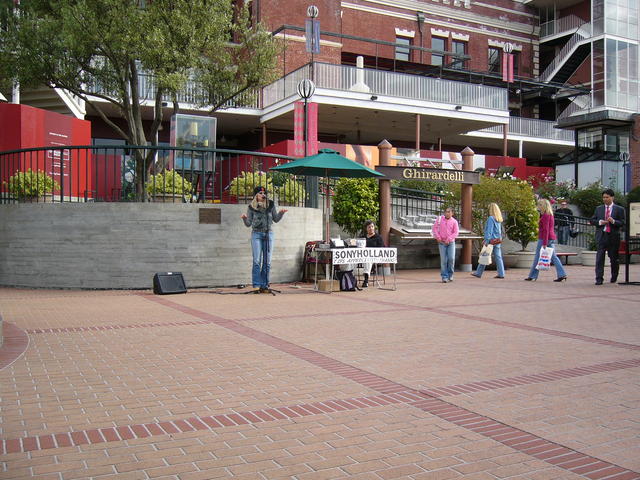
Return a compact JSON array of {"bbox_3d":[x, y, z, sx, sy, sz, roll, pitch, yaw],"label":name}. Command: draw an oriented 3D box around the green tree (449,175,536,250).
[{"bbox_3d":[4.584,-0.696,17.000,2.200,2.100,1.800,0,1,-28],"label":"green tree"}]

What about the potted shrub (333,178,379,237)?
[{"bbox_3d":[0.851,-0.378,15.300,1.200,2.100,1.200,0,1,0],"label":"potted shrub"}]

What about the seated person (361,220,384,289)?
[{"bbox_3d":[0.921,0.230,11.350,0.500,1.160,0.720,0,1,6],"label":"seated person"}]

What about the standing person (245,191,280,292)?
[{"bbox_3d":[-0.908,-0.021,10.400,0.680,1.650,0.450,0,1,-12],"label":"standing person"}]

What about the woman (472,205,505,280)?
[{"bbox_3d":[3.531,0.015,13.600,0.720,1.590,0.500,1,1,23],"label":"woman"}]

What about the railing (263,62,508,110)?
[{"bbox_3d":[3.214,-7.022,32.000,10.900,1.070,5.400,0,1,-28],"label":"railing"}]

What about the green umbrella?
[{"bbox_3d":[0.131,-0.371,10.900,1.950,2.330,1.950,0,1,0],"label":"green umbrella"}]

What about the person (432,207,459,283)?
[{"bbox_3d":[2.463,0.108,12.700,0.540,1.460,0.350,1,1,10],"label":"person"}]

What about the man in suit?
[{"bbox_3d":[5.439,-0.066,12.200,0.600,1.780,0.500,1,1,36],"label":"man in suit"}]

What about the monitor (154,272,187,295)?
[{"bbox_3d":[-2.237,0.637,9.700,0.410,0.310,0.320,0,1,-33],"label":"monitor"}]

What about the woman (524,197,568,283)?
[{"bbox_3d":[4.470,0.010,12.800,0.830,1.640,0.500,1,1,22],"label":"woman"}]

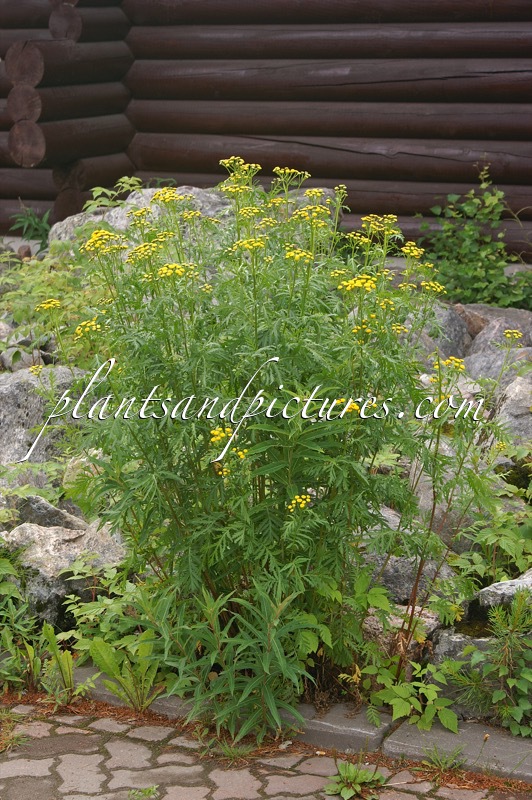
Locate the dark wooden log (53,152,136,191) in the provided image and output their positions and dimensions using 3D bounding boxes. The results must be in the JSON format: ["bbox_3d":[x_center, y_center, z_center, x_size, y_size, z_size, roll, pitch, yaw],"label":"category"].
[{"bbox_3d":[-0.990,-1.302,11.508,0.210,0.215,0.707,4,11,20],"label":"dark wooden log"}]

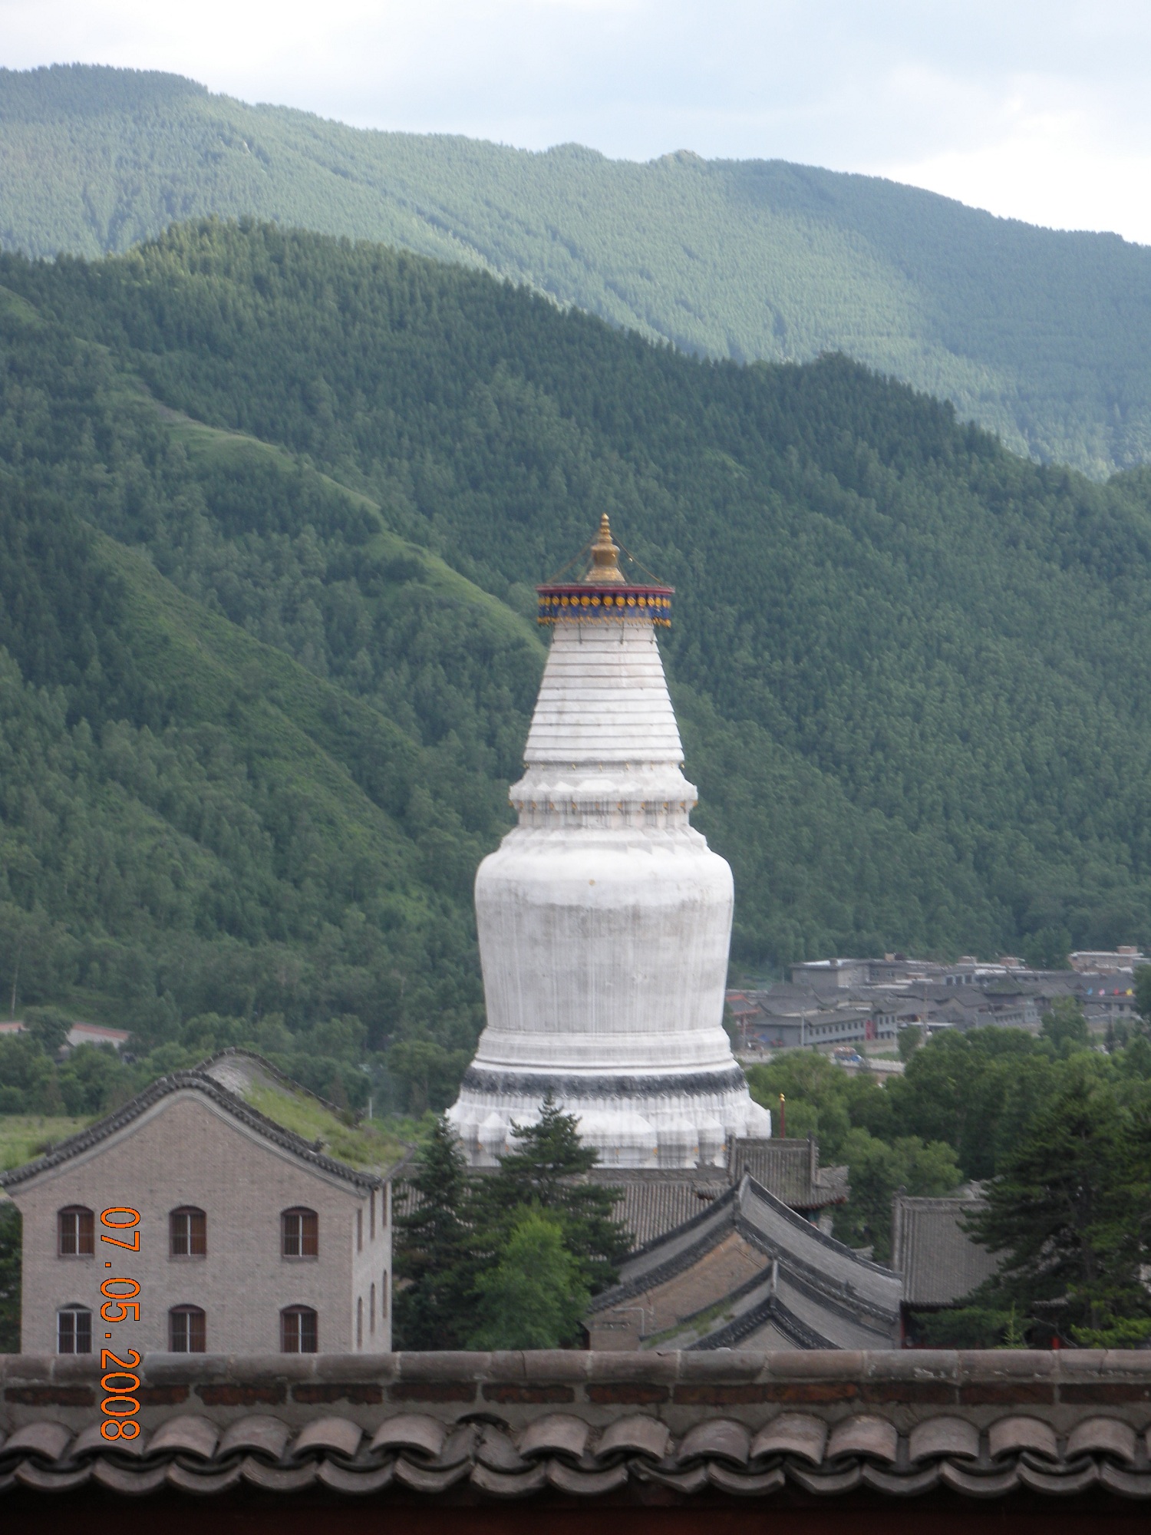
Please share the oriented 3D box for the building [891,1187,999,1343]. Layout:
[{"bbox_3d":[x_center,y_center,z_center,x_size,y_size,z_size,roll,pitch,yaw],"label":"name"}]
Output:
[{"bbox_3d":[20.200,24.000,210.000,10.800,8.400,9.500,0,0,3],"label":"building"}]

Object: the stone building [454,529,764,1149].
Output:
[{"bbox_3d":[2.030,9.100,295.000,22.500,52.000,22.500,0,0,5],"label":"stone building"}]

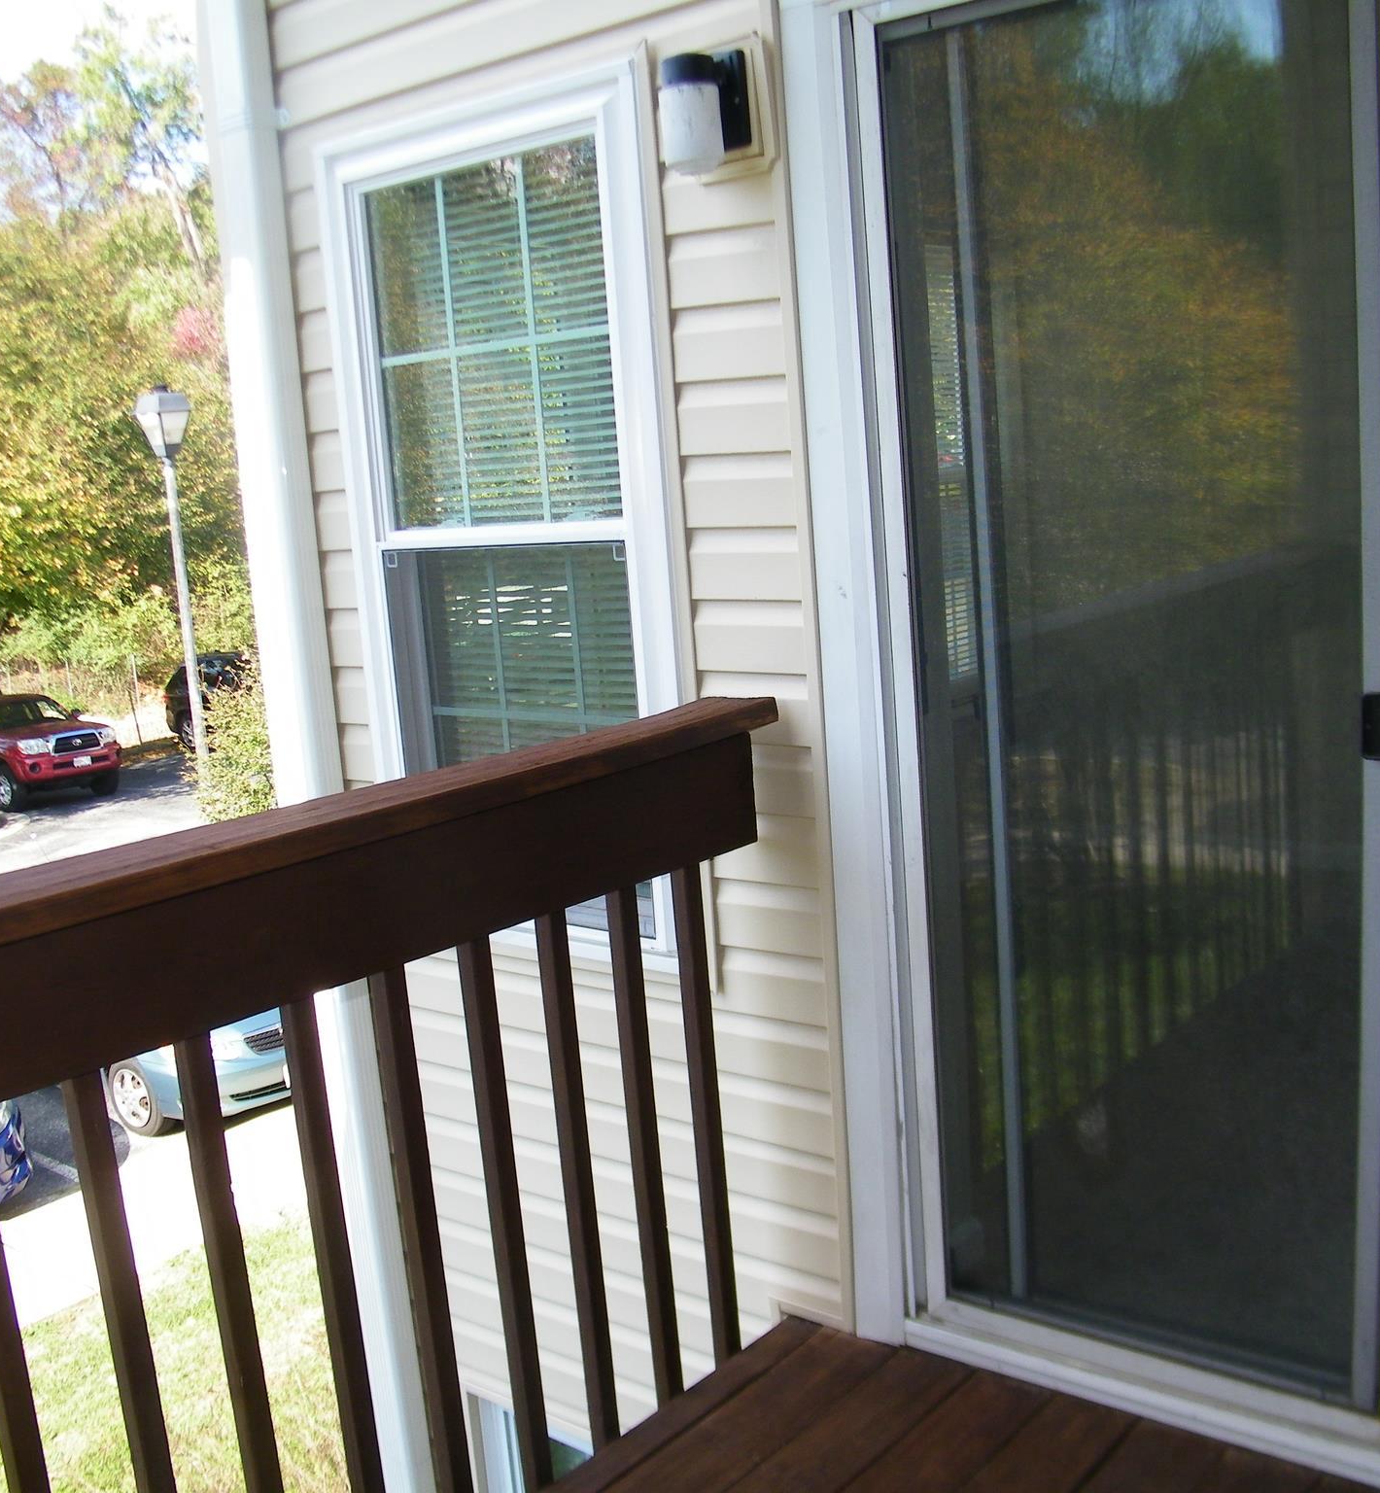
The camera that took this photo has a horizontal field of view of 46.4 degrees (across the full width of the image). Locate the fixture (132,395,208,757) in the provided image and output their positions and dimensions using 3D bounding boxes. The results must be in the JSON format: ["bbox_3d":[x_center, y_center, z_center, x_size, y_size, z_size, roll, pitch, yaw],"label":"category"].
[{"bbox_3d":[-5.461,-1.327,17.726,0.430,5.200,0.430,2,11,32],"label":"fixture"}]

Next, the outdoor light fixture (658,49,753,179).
[{"bbox_3d":[0.008,-0.920,2.345,0.110,0.170,0.130,3,12,39],"label":"outdoor light fixture"}]

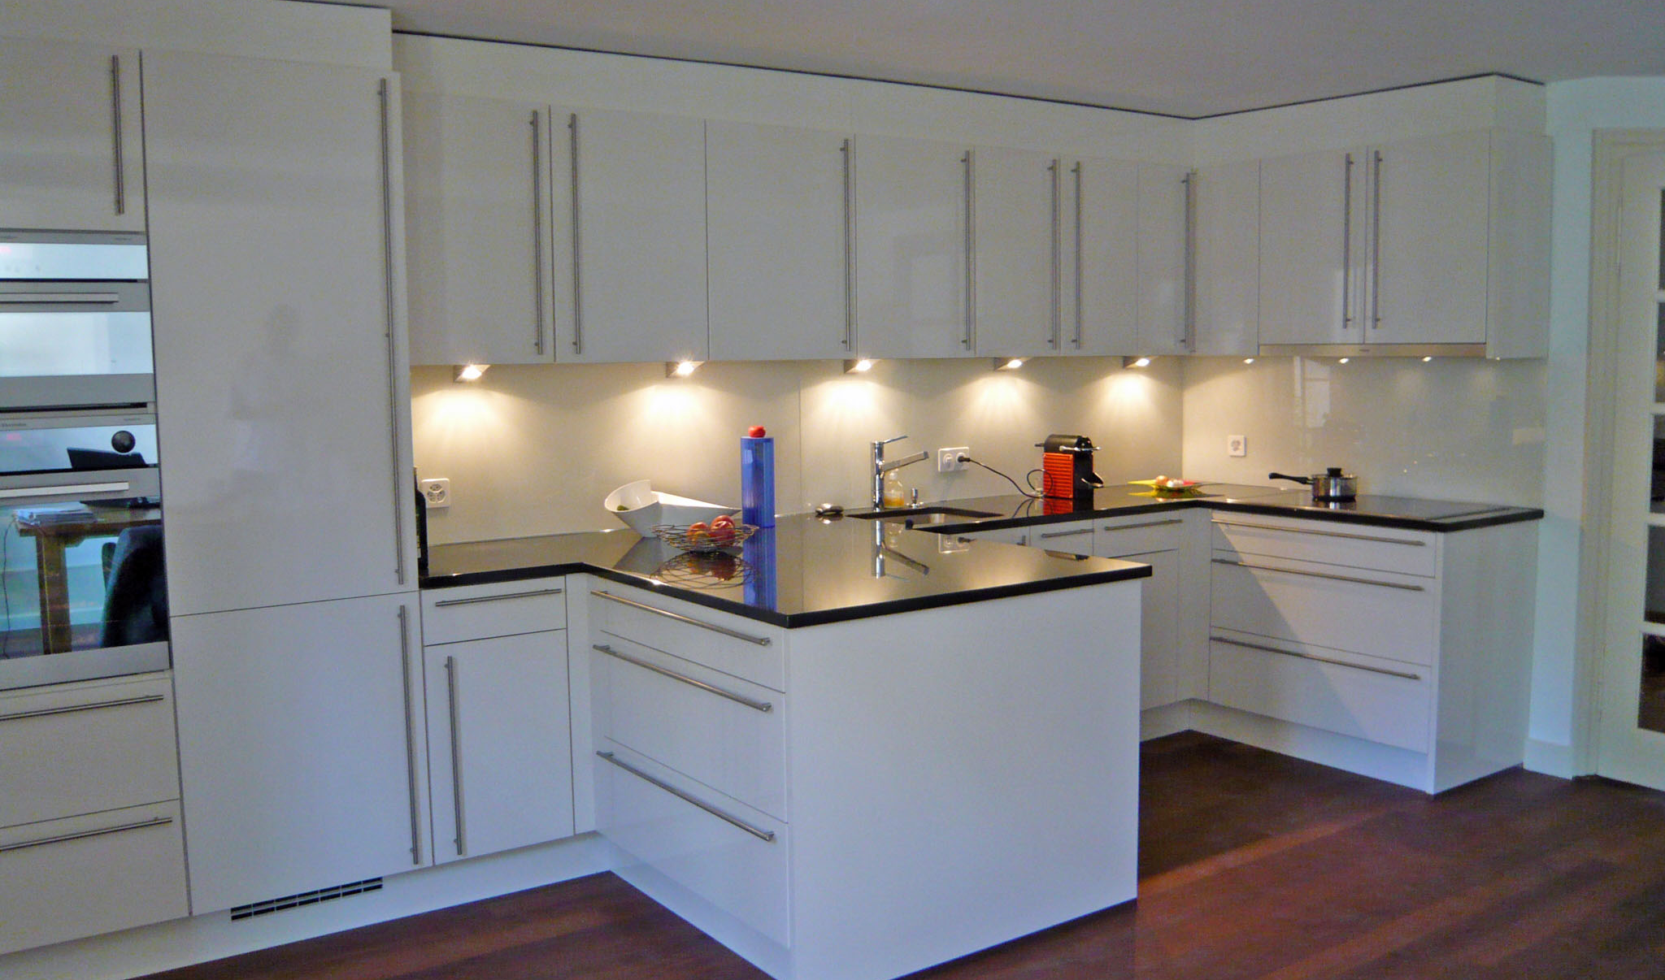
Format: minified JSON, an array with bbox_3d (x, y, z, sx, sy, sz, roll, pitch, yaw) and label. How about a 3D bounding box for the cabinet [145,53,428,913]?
[{"bbox_3d":[-1.467,-0.025,3.486,0.584,2.014,0.605,-4,6,-34],"label":"cabinet"}]

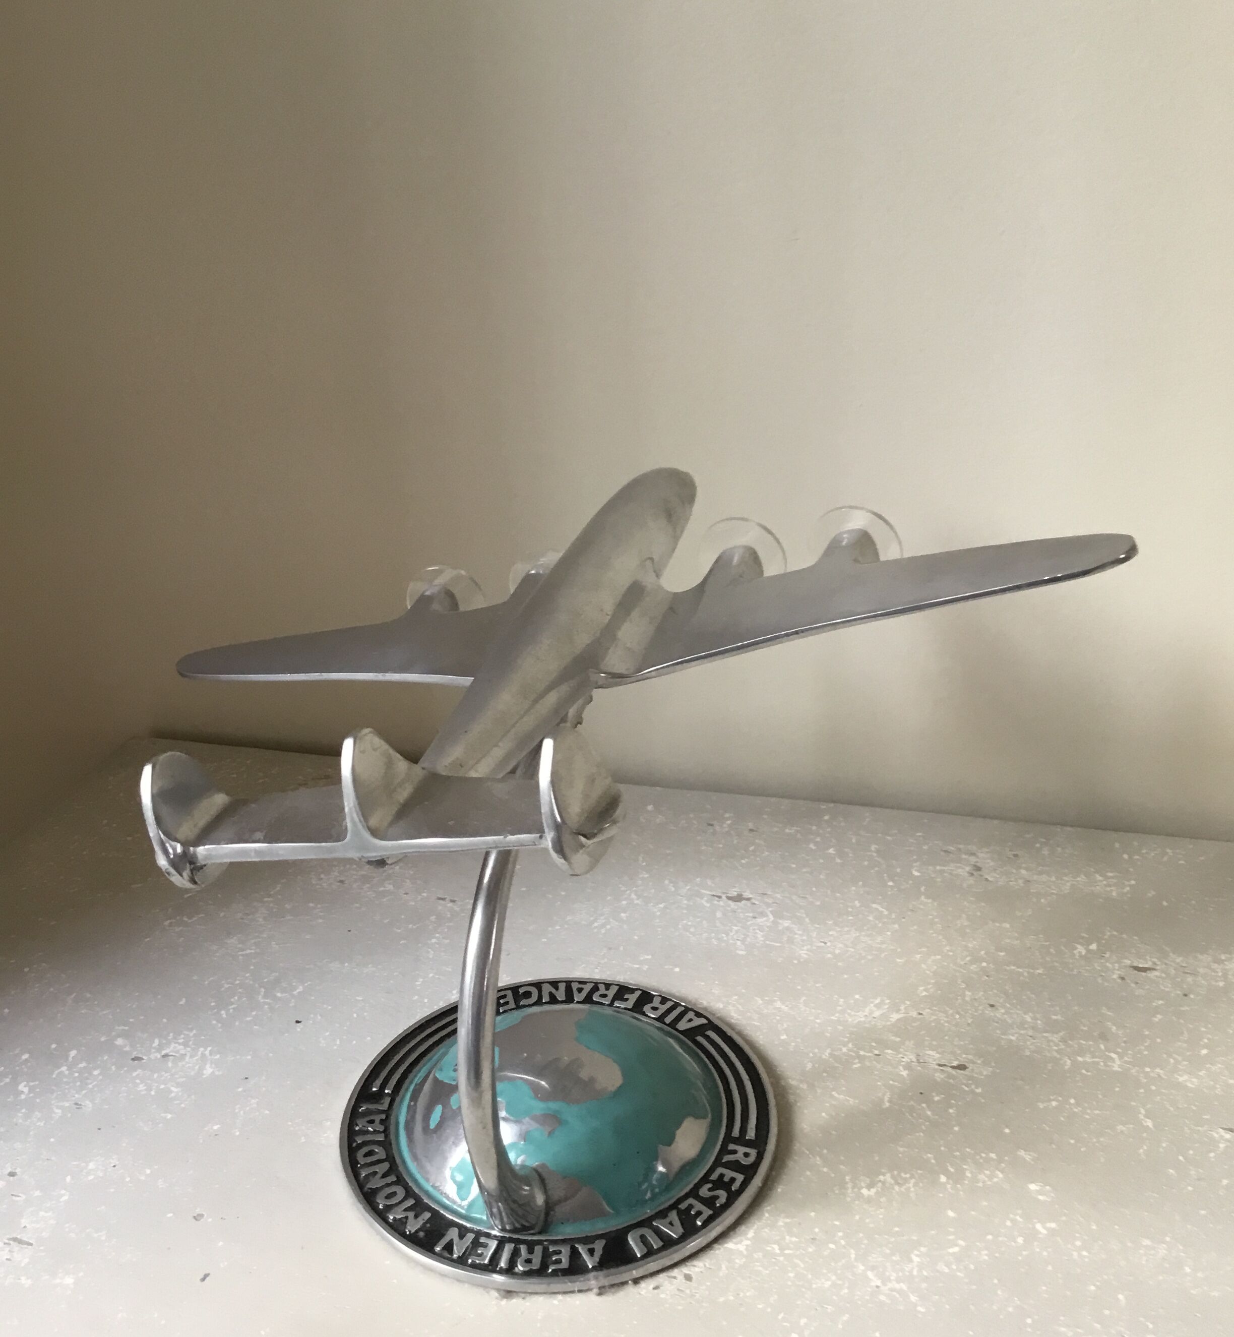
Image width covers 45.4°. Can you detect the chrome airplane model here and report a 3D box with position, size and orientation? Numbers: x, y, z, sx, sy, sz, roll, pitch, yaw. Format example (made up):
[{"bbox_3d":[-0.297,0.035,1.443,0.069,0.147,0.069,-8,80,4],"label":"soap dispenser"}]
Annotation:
[{"bbox_3d":[-0.017,0.037,0.527,0.361,0.207,0.285,8,26,20],"label":"chrome airplane model"}]

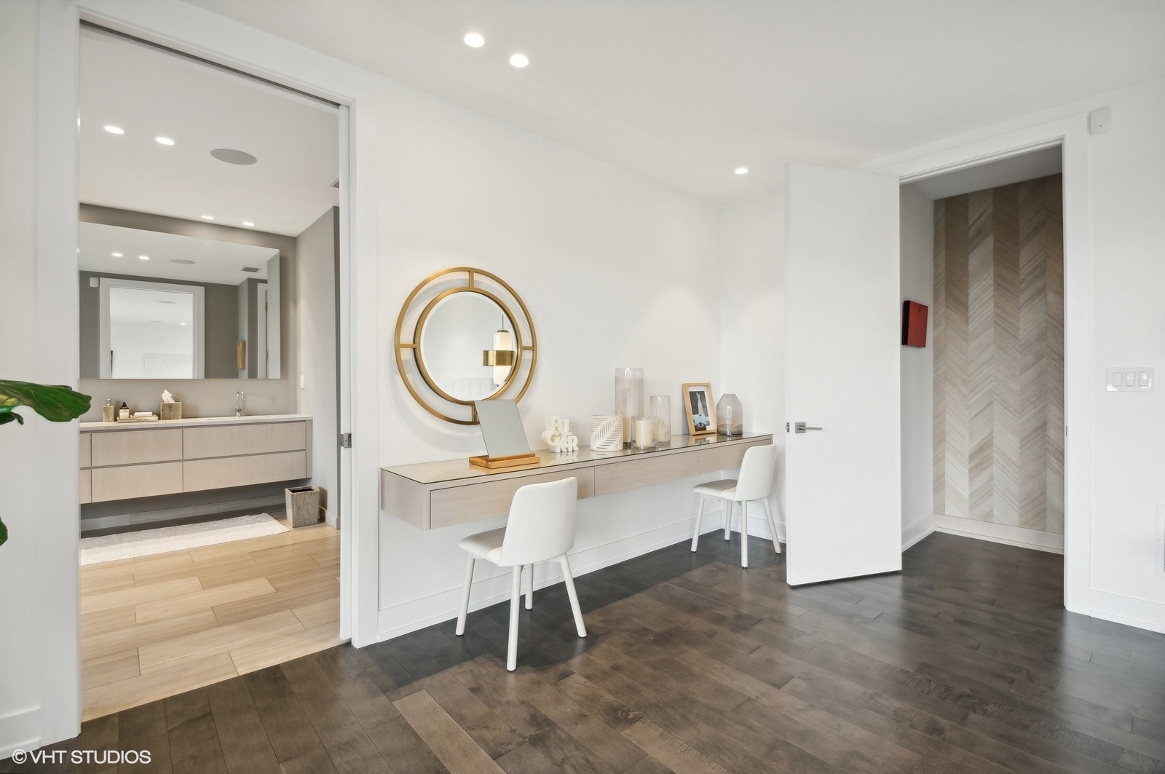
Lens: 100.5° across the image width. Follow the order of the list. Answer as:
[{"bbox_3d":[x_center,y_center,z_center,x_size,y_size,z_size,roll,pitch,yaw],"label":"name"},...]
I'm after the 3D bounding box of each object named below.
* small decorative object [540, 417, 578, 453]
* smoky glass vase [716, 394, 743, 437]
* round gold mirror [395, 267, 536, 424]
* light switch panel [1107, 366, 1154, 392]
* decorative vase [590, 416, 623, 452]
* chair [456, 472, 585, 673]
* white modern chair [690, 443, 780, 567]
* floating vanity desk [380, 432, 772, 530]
[{"bbox_3d":[-0.124,0.271,2.812,0.191,0.205,0.104,0,0,-40],"label":"small decorative object"},{"bbox_3d":[1.145,0.209,3.763,0.197,0.323,0.197,0,0,-40],"label":"smoky glass vase"},{"bbox_3d":[-0.568,-0.209,2.502,0.789,0.789,0.041,0,0,-40],"label":"round gold mirror"},{"bbox_3d":[2.628,-0.034,2.326,0.010,0.116,0.154,0,0,-40],"label":"light switch panel"},{"bbox_3d":[0.149,0.270,2.882,0.186,0.203,0.186,0,0,0],"label":"decorative vase"},{"bbox_3d":[-0.289,0.791,2.280,0.452,0.756,0.470,0,0,-44],"label":"chair"},{"bbox_3d":[1.066,0.786,3.417,0.452,0.756,0.470,0,0,-41],"label":"white modern chair"},{"bbox_3d":[0.263,0.462,2.926,2.709,0.183,0.479,0,0,-40],"label":"floating vanity desk"}]

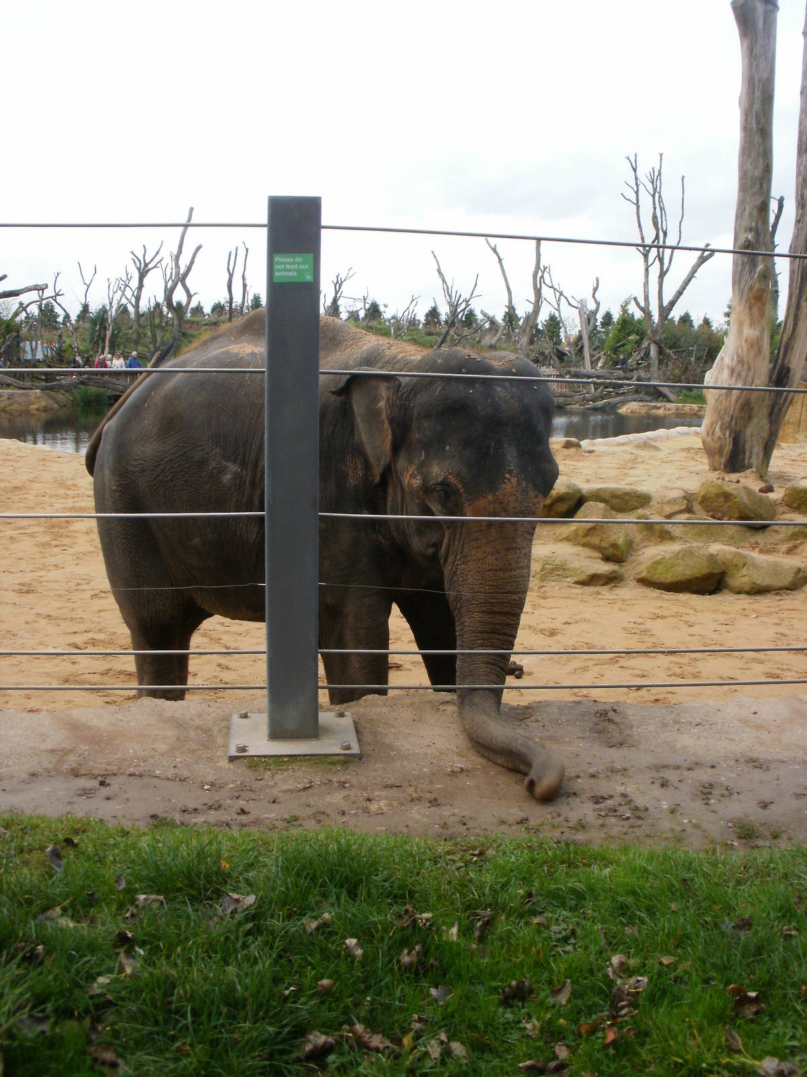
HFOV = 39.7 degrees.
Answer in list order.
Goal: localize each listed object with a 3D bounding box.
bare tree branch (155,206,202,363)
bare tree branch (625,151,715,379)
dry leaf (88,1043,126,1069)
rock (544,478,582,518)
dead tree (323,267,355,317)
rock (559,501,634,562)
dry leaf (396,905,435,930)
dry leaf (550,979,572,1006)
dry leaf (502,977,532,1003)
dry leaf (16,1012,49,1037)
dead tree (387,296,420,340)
[{"bbox_3d":[-8.456,-9.386,42.000,1.800,5.900,1.400,1,9,0],"label":"bare tree branch"},{"bbox_3d":[9.954,-10.096,42.000,3.228,8.477,2.800,1,9,0],"label":"bare tree branch"},{"bbox_3d":[-0.645,1.124,2.433,0.080,0.030,0.050,3,10,15],"label":"dry leaf"},{"bbox_3d":[1.752,-0.446,12.502,0.440,0.399,0.420,1,9,0],"label":"rock"},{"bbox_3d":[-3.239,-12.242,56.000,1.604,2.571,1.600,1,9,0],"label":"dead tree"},{"bbox_3d":[1.928,-0.059,11.181,0.650,0.530,0.550,1,9,0],"label":"rock"},{"bbox_3d":[0.032,1.024,3.026,0.100,0.035,0.075,1,9,0],"label":"dry leaf"},{"bbox_3d":[0.380,1.095,2.700,0.050,0.037,0.055,1,9,0],"label":"dry leaf"},{"bbox_3d":[0.271,1.081,2.682,0.072,0.035,0.060,1,9,0],"label":"dry leaf"},{"bbox_3d":[-0.818,1.073,2.473,0.069,0.030,0.046,1,9,0],"label":"dry leaf"},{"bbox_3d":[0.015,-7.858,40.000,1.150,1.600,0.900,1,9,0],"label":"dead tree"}]

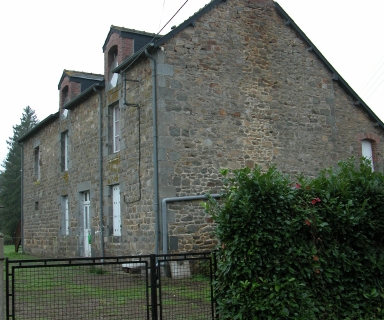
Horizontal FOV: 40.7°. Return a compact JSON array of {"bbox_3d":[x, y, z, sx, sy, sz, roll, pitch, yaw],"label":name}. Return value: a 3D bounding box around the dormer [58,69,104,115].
[{"bbox_3d":[-4.819,-2.893,23.498,2.000,2.150,1.760,2,-8,-30],"label":"dormer"}]

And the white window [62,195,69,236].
[{"bbox_3d":[-5.342,2.411,22.446,0.140,1.700,1.060,2,-8,-30],"label":"white window"}]

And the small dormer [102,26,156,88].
[{"bbox_3d":[-1.961,-3.588,18.569,2.000,2.150,1.720,2,-8,-30],"label":"small dormer"}]

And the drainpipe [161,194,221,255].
[{"bbox_3d":[0.075,1.983,14.958,2.100,2.080,0.140,2,-8,-30],"label":"drainpipe"}]

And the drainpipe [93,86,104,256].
[{"bbox_3d":[-3.292,0.507,18.291,0.300,6.300,0.110,2,-8,-30],"label":"drainpipe"}]

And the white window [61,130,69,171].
[{"bbox_3d":[-5.439,-0.347,22.779,0.140,1.720,1.060,2,-8,-30],"label":"white window"}]

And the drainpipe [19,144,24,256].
[{"bbox_3d":[-9.681,2.116,29.347,0.280,6.400,0.110,2,-8,-30],"label":"drainpipe"}]

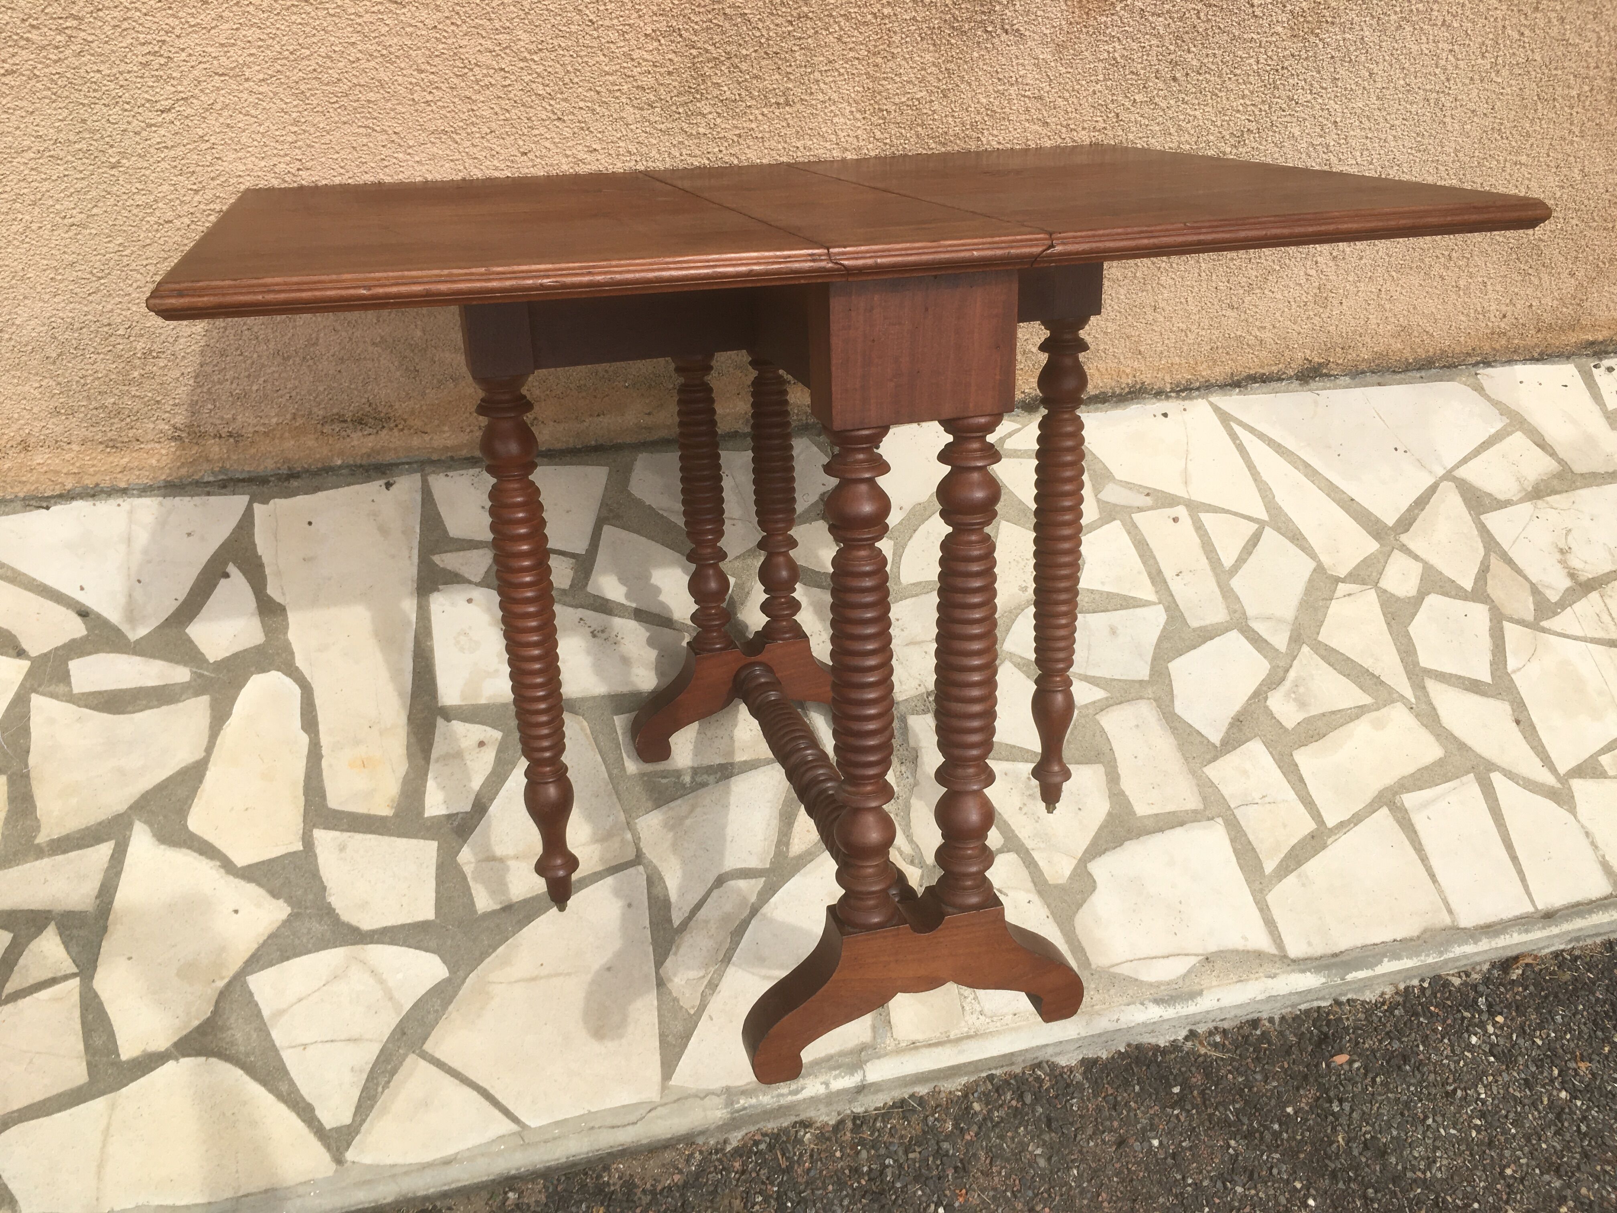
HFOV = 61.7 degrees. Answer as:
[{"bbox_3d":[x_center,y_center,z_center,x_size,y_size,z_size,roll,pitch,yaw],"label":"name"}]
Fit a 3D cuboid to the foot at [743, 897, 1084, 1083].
[{"bbox_3d":[0.097,0.328,1.220,0.315,0.140,0.047,-8,23,-14],"label":"foot"}]

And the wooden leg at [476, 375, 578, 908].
[{"bbox_3d":[-0.268,0.058,1.333,0.052,0.573,0.052,-8,23,-14],"label":"wooden leg"}]

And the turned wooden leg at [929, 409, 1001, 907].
[{"bbox_3d":[0.132,0.053,1.121,0.053,0.443,0.053,-8,23,-14],"label":"turned wooden leg"}]

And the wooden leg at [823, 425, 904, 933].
[{"bbox_3d":[0.044,0.065,1.099,0.053,0.443,0.053,-8,23,-14],"label":"wooden leg"}]

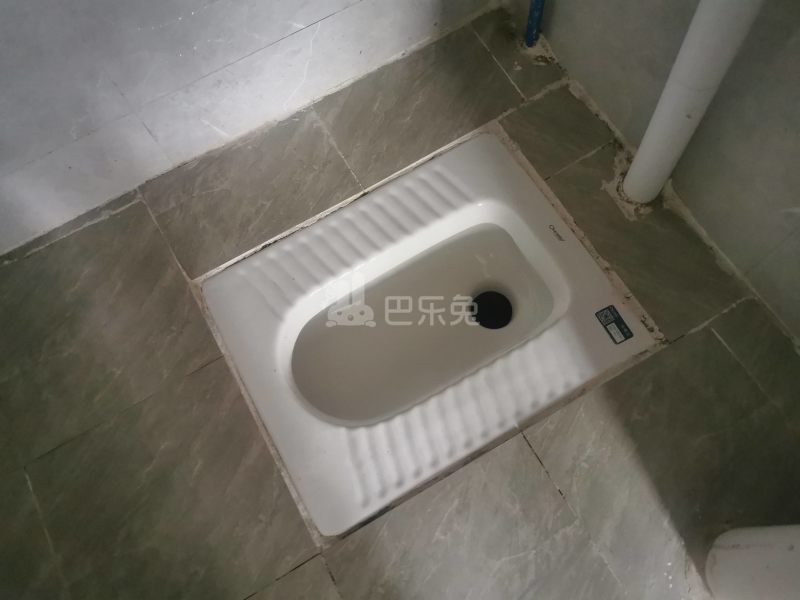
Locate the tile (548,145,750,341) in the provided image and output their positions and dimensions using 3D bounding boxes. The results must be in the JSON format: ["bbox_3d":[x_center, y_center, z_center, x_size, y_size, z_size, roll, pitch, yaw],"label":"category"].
[{"bbox_3d":[0.357,-0.093,0.925,0.135,0.010,0.296,-29,73,-7],"label":"tile"}]

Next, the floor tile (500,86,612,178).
[{"bbox_3d":[0.245,-0.264,0.985,0.130,0.010,0.122,-29,73,-7],"label":"floor tile"}]

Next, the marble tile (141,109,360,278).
[{"bbox_3d":[-0.229,-0.173,0.973,0.297,0.010,0.179,-29,73,-7],"label":"marble tile"}]

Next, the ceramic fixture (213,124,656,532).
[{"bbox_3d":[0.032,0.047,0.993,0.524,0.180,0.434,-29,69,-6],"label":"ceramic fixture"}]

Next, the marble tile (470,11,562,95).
[{"bbox_3d":[0.190,-0.409,1.035,0.073,0.010,0.170,-29,73,-7],"label":"marble tile"}]

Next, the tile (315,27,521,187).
[{"bbox_3d":[0.031,-0.316,1.010,0.294,0.010,0.176,-29,73,-7],"label":"tile"}]

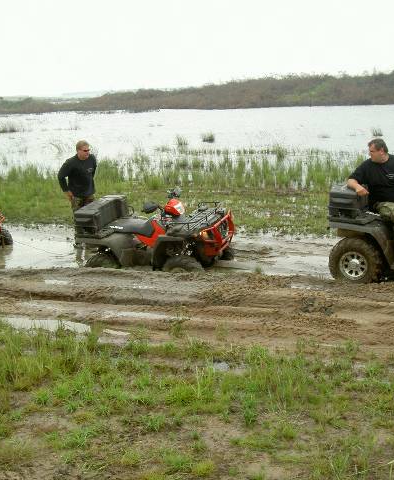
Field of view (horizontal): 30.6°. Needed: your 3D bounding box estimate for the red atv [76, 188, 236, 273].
[{"bbox_3d":[-0.598,-0.101,10.150,2.070,1.180,1.120,5,19,29],"label":"red atv"}]

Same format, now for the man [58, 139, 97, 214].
[{"bbox_3d":[-1.824,-0.674,11.100,0.580,1.780,0.420,-10,14,-39],"label":"man"}]

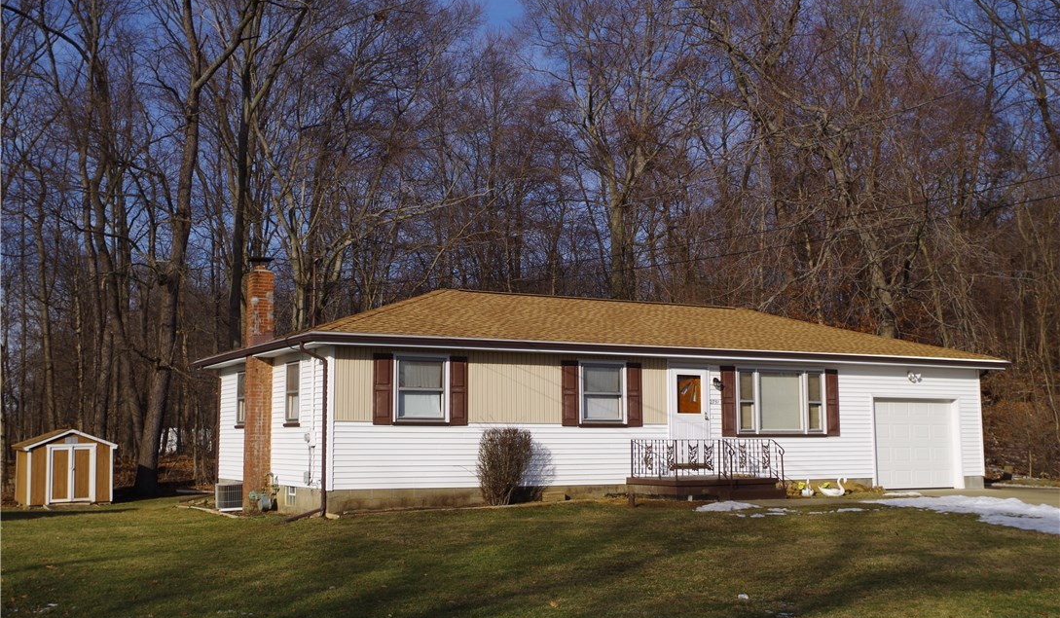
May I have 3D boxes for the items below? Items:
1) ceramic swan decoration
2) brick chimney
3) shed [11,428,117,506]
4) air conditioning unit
[{"bbox_3d":[6.373,3.747,24.124,0.590,0.390,0.260,1,-7,-7],"label":"ceramic swan decoration"},{"bbox_3d":[-5.624,1.568,23.797,0.470,5.190,0.420,3,-8,-28],"label":"brick chimney"},{"bbox_3d":[-14.430,4.875,35.518,2.716,2.259,2.312,4,-8,-32],"label":"shed"},{"bbox_3d":[-6.278,3.981,24.211,0.620,0.565,0.580,3,-8,-28],"label":"air conditioning unit"}]

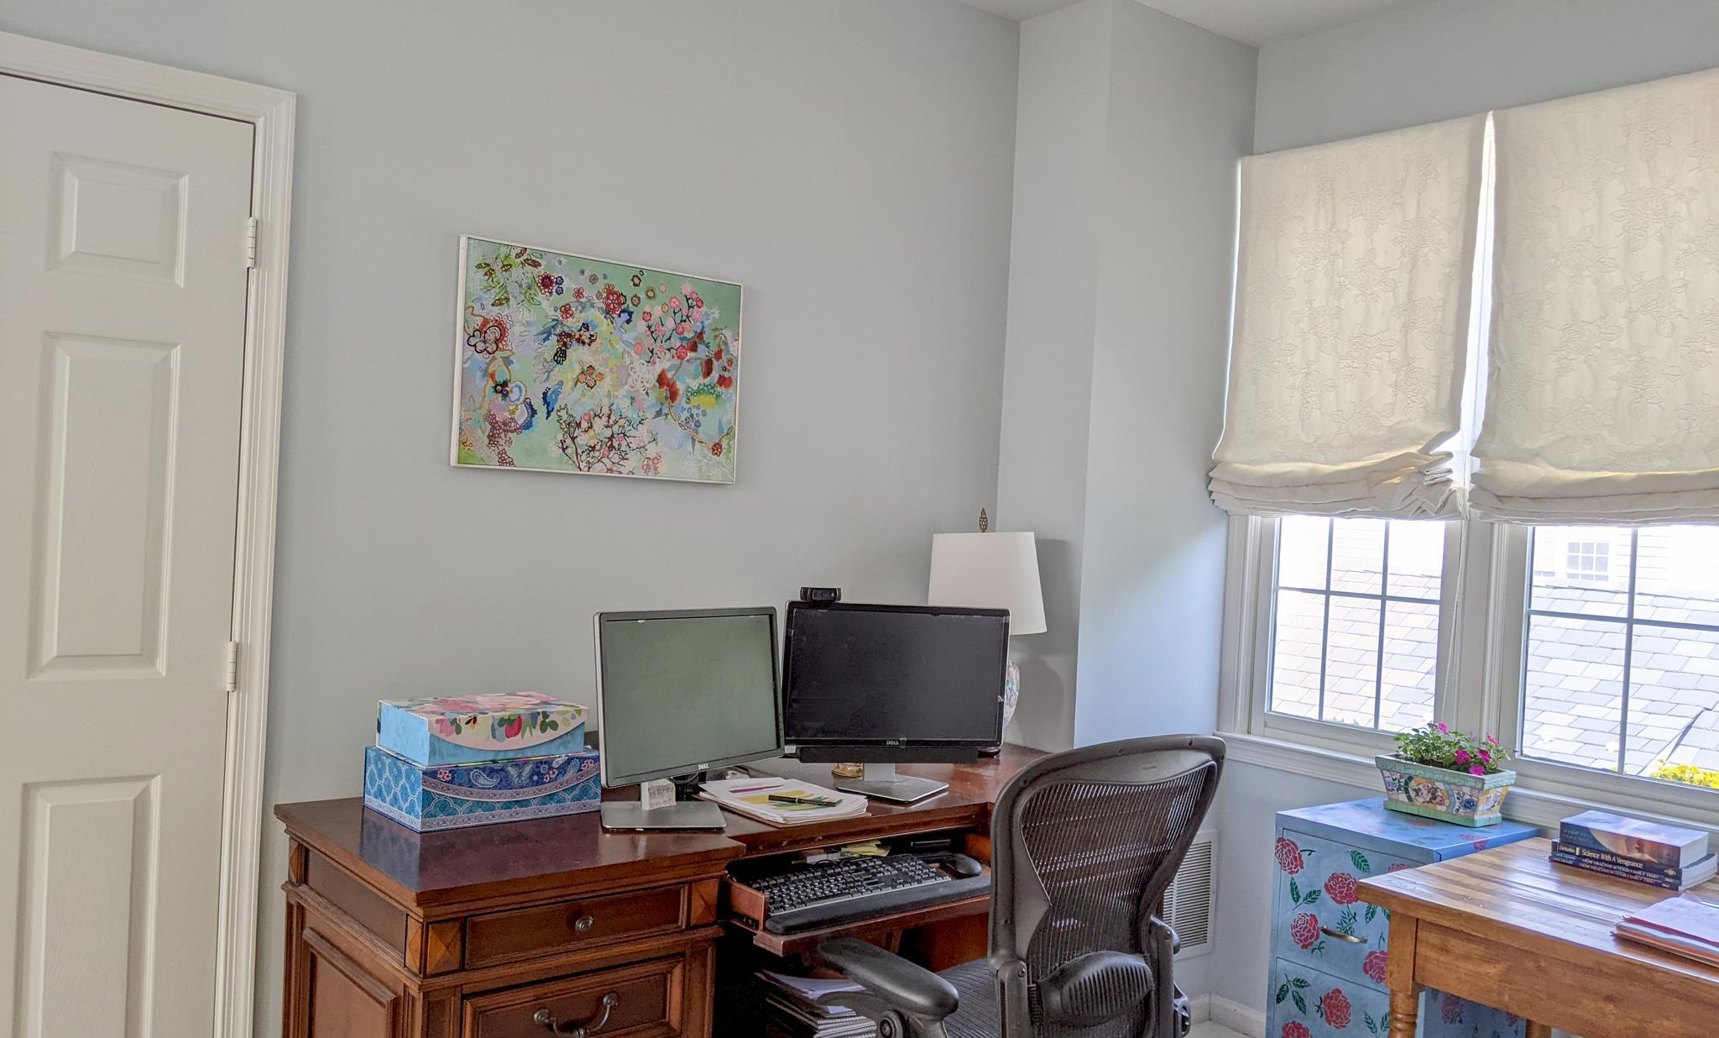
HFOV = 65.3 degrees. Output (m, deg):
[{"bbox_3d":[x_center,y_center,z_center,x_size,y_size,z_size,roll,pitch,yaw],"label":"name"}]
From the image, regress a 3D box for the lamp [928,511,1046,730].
[{"bbox_3d":[0.312,0.283,3.330,0.297,0.607,0.297,3,1,0],"label":"lamp"}]

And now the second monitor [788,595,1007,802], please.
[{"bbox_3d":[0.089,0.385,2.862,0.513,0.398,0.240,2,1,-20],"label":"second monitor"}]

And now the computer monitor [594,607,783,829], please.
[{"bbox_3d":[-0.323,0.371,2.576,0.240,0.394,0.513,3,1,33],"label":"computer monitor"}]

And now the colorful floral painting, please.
[{"bbox_3d":[-0.548,-0.326,2.911,0.663,0.463,0.032,2,1,-38],"label":"colorful floral painting"}]

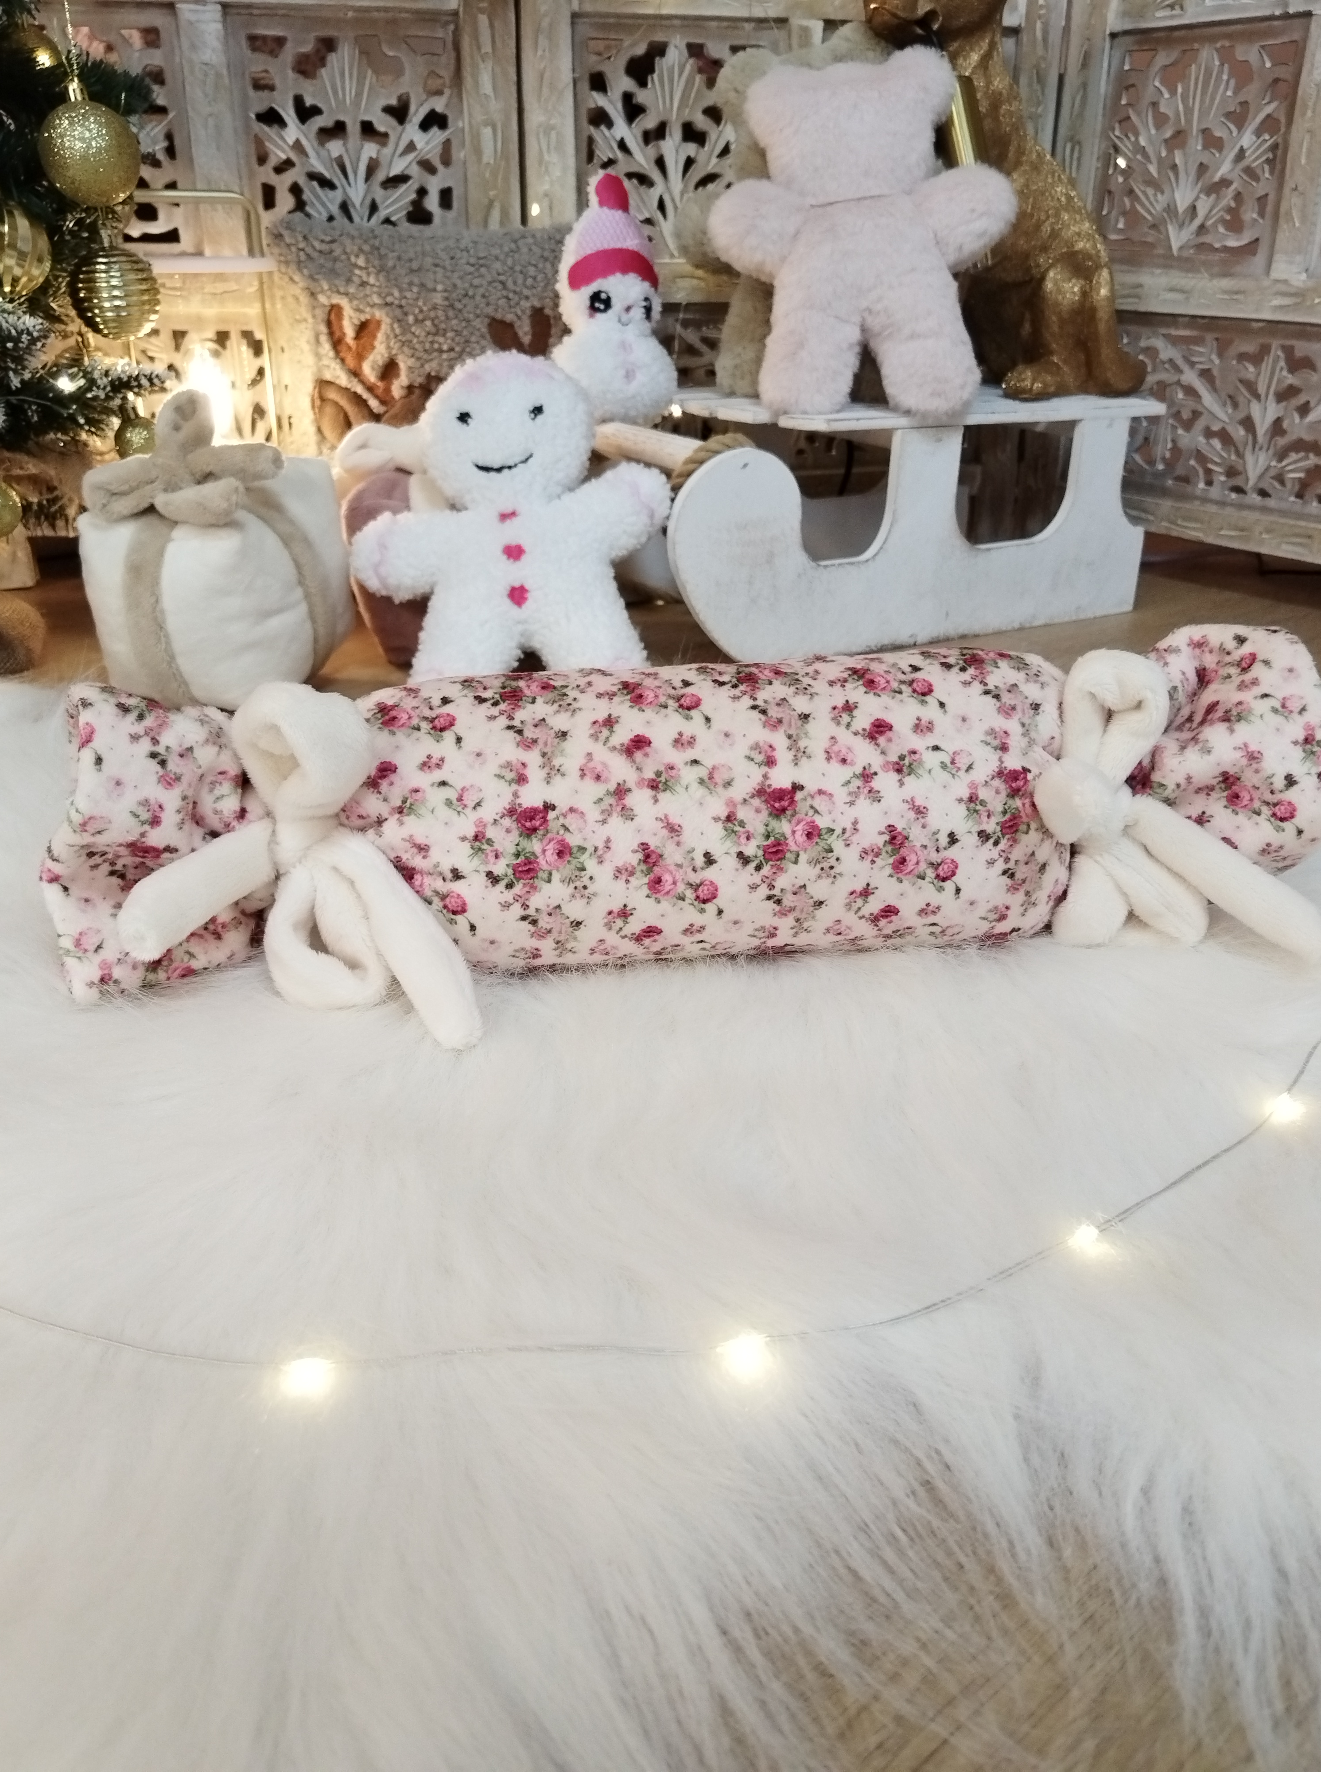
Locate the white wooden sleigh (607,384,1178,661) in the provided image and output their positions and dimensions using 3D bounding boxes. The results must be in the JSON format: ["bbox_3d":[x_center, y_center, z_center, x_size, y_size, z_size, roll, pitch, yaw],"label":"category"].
[{"bbox_3d":[0.151,-0.307,1.083,0.503,0.171,0.227,-15,30,-31],"label":"white wooden sleigh"}]

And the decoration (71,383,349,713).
[{"bbox_3d":[-0.279,-0.222,0.853,0.126,0.182,0.126,9,26,14],"label":"decoration"}]

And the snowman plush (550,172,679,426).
[{"bbox_3d":[-0.034,-0.432,0.986,0.105,0.168,0.063,-12,29,-28],"label":"snowman plush"}]

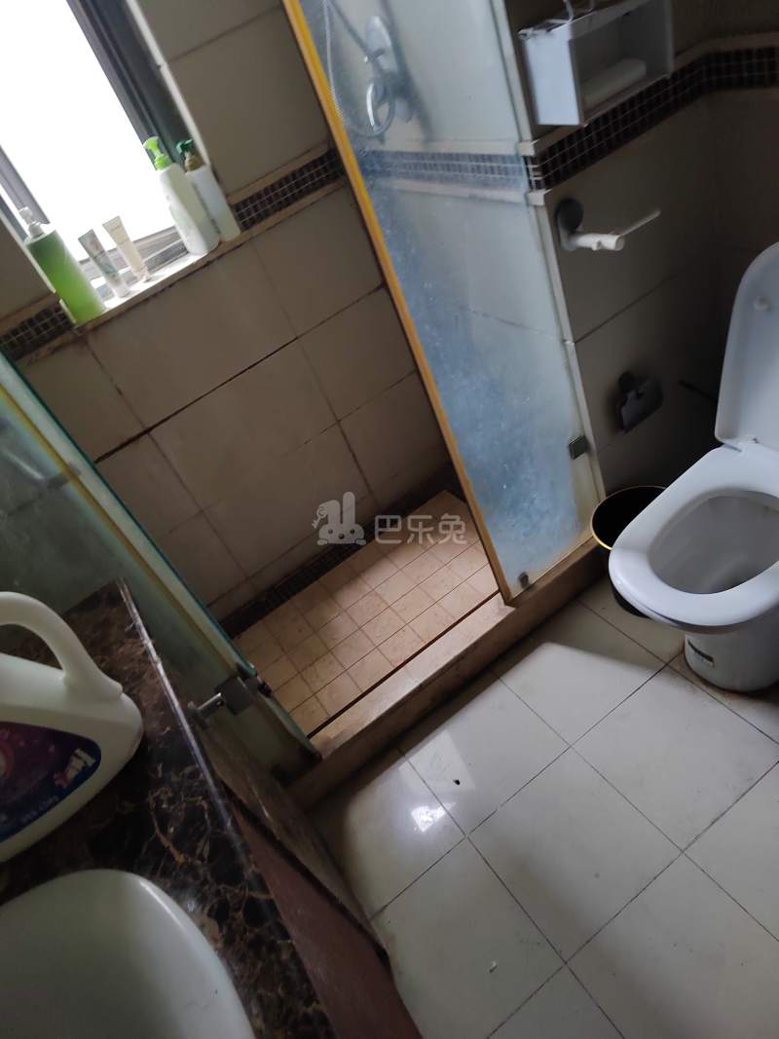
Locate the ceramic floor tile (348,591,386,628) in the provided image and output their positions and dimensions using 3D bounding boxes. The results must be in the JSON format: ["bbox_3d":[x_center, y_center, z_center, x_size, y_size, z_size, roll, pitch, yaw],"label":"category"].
[{"bbox_3d":[-0.061,0.255,1.932,0.100,0.010,0.094,-35,39,-13],"label":"ceramic floor tile"}]

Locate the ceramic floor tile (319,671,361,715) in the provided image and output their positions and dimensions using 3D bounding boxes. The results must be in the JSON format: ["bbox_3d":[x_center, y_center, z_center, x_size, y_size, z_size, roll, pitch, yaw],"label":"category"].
[{"bbox_3d":[-0.128,0.442,1.747,0.100,0.010,0.094,-35,39,-13],"label":"ceramic floor tile"}]

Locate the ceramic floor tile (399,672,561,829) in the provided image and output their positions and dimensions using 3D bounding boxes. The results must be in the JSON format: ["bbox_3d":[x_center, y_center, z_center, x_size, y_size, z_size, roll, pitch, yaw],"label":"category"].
[{"bbox_3d":[0.211,0.531,1.617,0.300,0.010,0.297,-35,39,-13],"label":"ceramic floor tile"}]

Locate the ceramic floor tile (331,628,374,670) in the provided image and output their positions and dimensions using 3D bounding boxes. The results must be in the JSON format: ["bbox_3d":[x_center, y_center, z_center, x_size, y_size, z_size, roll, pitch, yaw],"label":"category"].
[{"bbox_3d":[-0.095,0.348,1.840,0.100,0.010,0.094,-35,39,-13],"label":"ceramic floor tile"}]

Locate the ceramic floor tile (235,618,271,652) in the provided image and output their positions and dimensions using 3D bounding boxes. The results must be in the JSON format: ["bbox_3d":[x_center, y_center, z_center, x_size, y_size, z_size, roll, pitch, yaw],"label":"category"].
[{"bbox_3d":[-0.392,0.347,2.001,0.100,0.010,0.082,-35,39,-13],"label":"ceramic floor tile"}]

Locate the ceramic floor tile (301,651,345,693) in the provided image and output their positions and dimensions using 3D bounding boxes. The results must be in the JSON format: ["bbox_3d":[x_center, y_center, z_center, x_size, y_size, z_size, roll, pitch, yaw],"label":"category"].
[{"bbox_3d":[-0.173,0.404,1.812,0.098,0.010,0.097,-35,39,-13],"label":"ceramic floor tile"}]

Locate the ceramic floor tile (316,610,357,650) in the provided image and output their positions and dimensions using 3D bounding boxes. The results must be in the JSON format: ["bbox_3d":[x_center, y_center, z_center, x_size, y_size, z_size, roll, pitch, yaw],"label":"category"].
[{"bbox_3d":[-0.157,0.341,2.108,0.108,0.010,0.103,-35,38,-13],"label":"ceramic floor tile"}]

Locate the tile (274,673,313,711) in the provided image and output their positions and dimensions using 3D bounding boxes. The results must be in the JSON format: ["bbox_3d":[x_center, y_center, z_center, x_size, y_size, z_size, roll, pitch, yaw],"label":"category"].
[{"bbox_3d":[-0.253,0.460,1.790,0.098,0.010,0.097,-35,39,-13],"label":"tile"}]

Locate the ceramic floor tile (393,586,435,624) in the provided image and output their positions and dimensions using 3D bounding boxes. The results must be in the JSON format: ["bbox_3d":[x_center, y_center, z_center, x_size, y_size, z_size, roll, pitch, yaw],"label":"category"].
[{"bbox_3d":[0.070,0.259,2.077,0.108,0.010,0.103,-35,38,-13],"label":"ceramic floor tile"}]

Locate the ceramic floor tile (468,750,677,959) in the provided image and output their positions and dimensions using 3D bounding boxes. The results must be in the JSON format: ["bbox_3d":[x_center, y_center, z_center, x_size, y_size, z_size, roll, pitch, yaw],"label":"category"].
[{"bbox_3d":[0.362,0.654,1.388,0.300,0.010,0.300,-35,39,-13],"label":"ceramic floor tile"}]

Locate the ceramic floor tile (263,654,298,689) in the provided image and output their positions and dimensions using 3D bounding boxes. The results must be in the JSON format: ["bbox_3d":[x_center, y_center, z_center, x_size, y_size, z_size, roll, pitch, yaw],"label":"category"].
[{"bbox_3d":[-0.299,0.422,1.860,0.098,0.010,0.097,-35,39,-13],"label":"ceramic floor tile"}]

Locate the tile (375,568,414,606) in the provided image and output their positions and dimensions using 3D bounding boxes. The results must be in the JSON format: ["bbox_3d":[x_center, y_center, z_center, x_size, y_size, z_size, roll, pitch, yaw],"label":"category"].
[{"bbox_3d":[0.020,0.196,1.947,0.098,0.010,0.097,-35,39,-13],"label":"tile"}]

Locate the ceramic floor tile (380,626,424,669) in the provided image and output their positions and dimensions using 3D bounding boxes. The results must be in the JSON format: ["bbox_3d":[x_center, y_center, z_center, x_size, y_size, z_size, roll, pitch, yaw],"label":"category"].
[{"bbox_3d":[0.034,0.363,1.973,0.108,0.010,0.103,-35,38,-13],"label":"ceramic floor tile"}]

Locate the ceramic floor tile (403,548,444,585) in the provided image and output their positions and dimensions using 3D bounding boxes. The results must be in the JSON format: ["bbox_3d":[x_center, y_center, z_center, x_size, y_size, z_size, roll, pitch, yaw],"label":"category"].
[{"bbox_3d":[0.106,0.155,2.182,0.108,0.010,0.103,-35,38,-13],"label":"ceramic floor tile"}]

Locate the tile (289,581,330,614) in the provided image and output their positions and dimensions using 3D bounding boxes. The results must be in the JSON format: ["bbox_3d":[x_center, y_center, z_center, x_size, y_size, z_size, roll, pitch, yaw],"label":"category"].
[{"bbox_3d":[-0.231,0.233,2.041,0.098,0.010,0.092,-35,39,-13],"label":"tile"}]

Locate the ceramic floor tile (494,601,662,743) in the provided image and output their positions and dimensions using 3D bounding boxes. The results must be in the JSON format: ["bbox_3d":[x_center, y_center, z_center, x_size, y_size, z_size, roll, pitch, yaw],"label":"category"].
[{"bbox_3d":[0.451,0.364,1.685,0.300,0.010,0.297,-35,39,-13],"label":"ceramic floor tile"}]

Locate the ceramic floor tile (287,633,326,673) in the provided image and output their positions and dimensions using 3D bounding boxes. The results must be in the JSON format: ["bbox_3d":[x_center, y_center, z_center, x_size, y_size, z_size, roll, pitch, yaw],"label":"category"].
[{"bbox_3d":[-0.245,0.403,2.083,0.108,0.010,0.103,-35,38,-13],"label":"ceramic floor tile"}]

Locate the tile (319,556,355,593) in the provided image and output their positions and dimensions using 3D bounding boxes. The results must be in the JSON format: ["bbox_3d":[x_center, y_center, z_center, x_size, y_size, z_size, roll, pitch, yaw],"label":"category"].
[{"bbox_3d":[-0.159,0.178,2.092,0.099,0.009,0.097,-35,37,-13],"label":"tile"}]

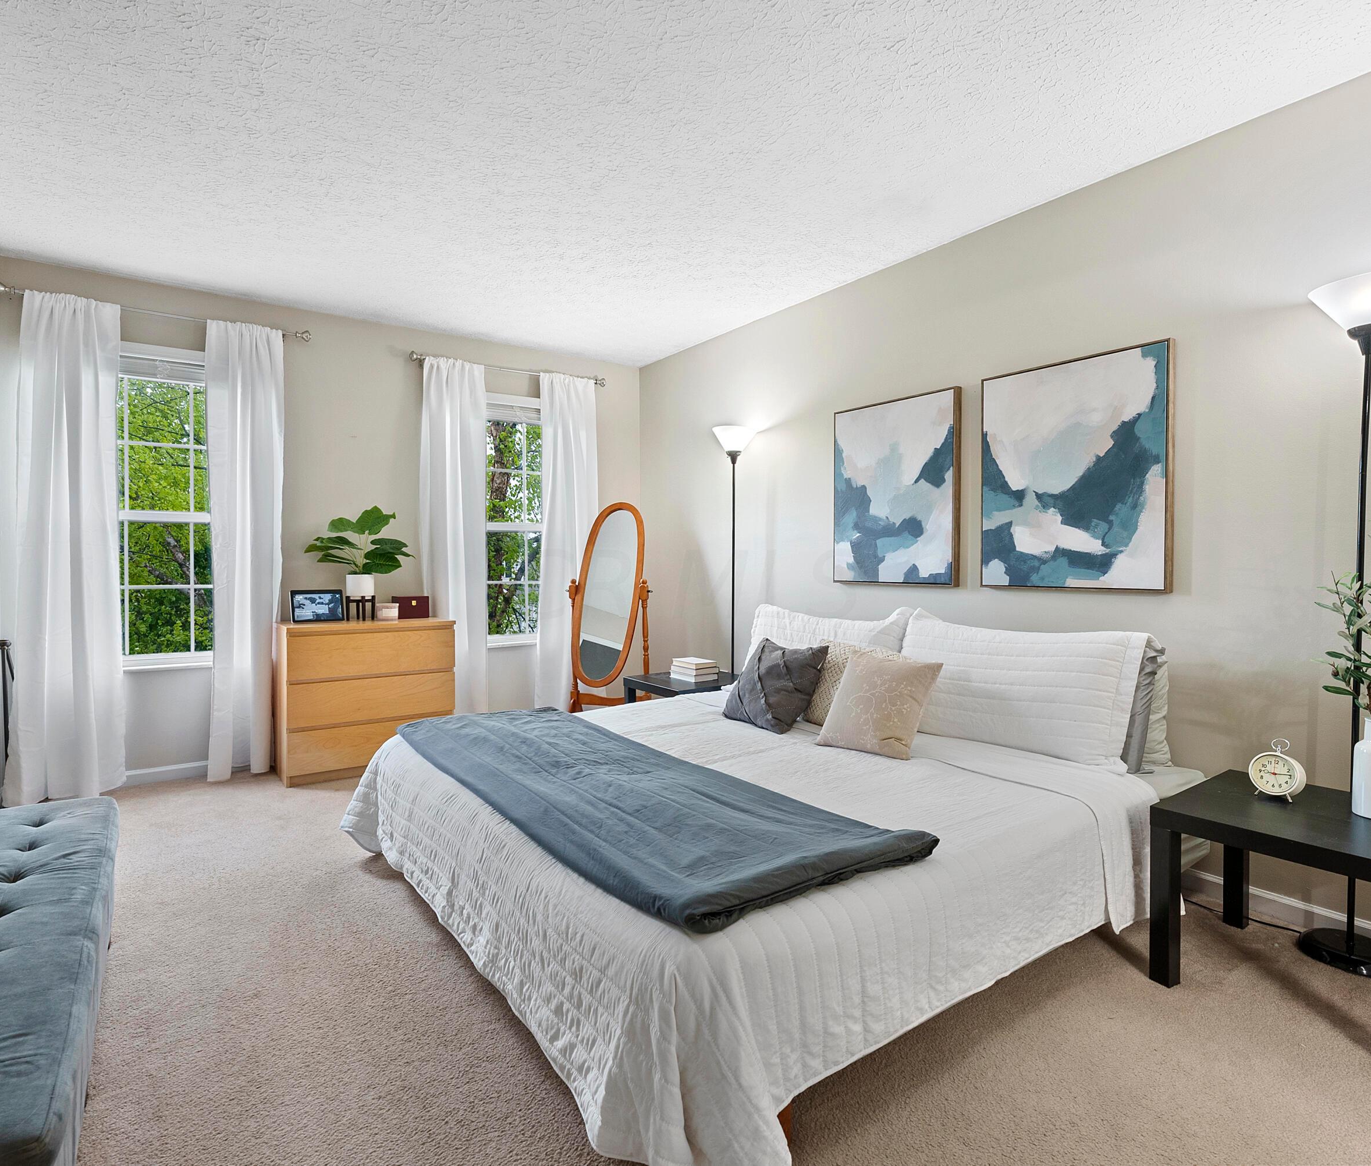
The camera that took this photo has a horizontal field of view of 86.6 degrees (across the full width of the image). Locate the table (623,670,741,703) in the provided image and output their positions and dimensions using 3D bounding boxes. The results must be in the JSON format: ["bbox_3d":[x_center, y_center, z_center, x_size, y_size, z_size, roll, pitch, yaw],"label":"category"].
[{"bbox_3d":[0.053,0.746,3.959,0.550,0.450,0.550,-2,2,-36],"label":"table"}]

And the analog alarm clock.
[{"bbox_3d":[1.599,0.506,1.967,0.062,0.147,0.112,-1,2,-30],"label":"analog alarm clock"}]

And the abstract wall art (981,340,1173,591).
[{"bbox_3d":[1.421,-0.395,2.700,0.045,0.837,0.677,-1,2,-35],"label":"abstract wall art"}]

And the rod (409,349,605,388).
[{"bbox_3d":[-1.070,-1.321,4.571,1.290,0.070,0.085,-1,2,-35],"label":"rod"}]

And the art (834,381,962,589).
[{"bbox_3d":[0.966,-0.417,3.386,0.047,0.850,0.675,-2,2,-36],"label":"art"}]

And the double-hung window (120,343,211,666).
[{"bbox_3d":[-2.601,-0.366,3.603,0.930,1.580,0.100,-1,2,-35],"label":"double-hung window"}]

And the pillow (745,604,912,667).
[{"bbox_3d":[0.564,0.301,3.291,0.180,0.470,0.940,29,-15,-33],"label":"pillow"}]

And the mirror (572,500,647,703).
[{"bbox_3d":[-0.472,0.215,4.555,0.550,1.475,0.450,0,2,14],"label":"mirror"}]

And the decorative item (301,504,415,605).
[{"bbox_3d":[-1.736,-0.106,3.919,0.550,0.620,0.420,-1,2,-35],"label":"decorative item"}]

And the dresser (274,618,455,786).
[{"bbox_3d":[-1.727,0.591,3.925,0.805,0.775,0.480,-1,2,-35],"label":"dresser"}]

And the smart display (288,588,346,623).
[{"bbox_3d":[-1.995,0.126,3.941,0.250,0.168,0.090,-1,2,-32],"label":"smart display"}]

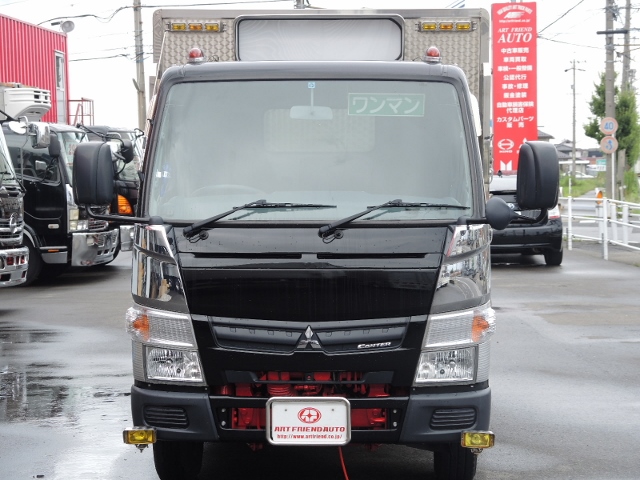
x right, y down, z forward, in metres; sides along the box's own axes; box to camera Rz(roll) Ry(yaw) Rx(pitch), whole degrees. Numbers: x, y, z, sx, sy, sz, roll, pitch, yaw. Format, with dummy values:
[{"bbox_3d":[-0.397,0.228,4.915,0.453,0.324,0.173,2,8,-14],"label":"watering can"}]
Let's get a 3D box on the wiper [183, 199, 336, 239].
[{"bbox_3d":[-0.281,-0.100,7.900,0.710,0.185,0.090,0,-10,2],"label":"wiper"}]

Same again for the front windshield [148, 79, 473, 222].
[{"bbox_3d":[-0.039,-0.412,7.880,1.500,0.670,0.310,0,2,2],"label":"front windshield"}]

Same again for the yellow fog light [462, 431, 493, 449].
[{"bbox_3d":[0.727,0.918,7.810,0.155,0.078,0.080,0,2,2],"label":"yellow fog light"}]

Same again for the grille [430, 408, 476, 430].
[{"bbox_3d":[0.609,0.817,7.760,0.212,0.103,0.050,0,2,-7],"label":"grille"}]

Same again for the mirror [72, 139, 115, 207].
[{"bbox_3d":[-1.048,-0.305,7.870,0.180,0.305,0.110,1,2,16],"label":"mirror"}]

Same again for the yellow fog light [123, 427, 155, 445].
[{"bbox_3d":[-0.832,0.904,7.850,0.153,0.078,0.080,0,2,-3],"label":"yellow fog light"}]

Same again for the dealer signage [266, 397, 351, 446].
[{"bbox_3d":[-0.052,0.816,7.650,0.380,0.220,0.030,0,2,2],"label":"dealer signage"}]

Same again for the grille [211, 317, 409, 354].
[{"bbox_3d":[-0.045,0.428,7.620,0.885,0.170,0.100,0,2,2],"label":"grille"}]

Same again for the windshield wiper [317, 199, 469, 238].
[{"bbox_3d":[0.331,-0.098,7.770,0.690,0.175,0.130,0,2,2],"label":"windshield wiper"}]

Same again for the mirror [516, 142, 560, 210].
[{"bbox_3d":[1.006,-0.301,7.830,0.185,0.310,0.110,-1,2,-14],"label":"mirror"}]

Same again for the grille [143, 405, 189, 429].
[{"bbox_3d":[-0.698,0.797,7.680,0.215,0.110,0.075,1,2,14],"label":"grille"}]

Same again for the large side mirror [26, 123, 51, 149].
[{"bbox_3d":[-2.826,-1.052,17.200,0.150,0.265,0.190,-1,2,-20],"label":"large side mirror"}]

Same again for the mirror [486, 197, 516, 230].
[{"bbox_3d":[0.833,-0.123,7.870,0.150,0.157,0.120,-2,3,-41],"label":"mirror"}]

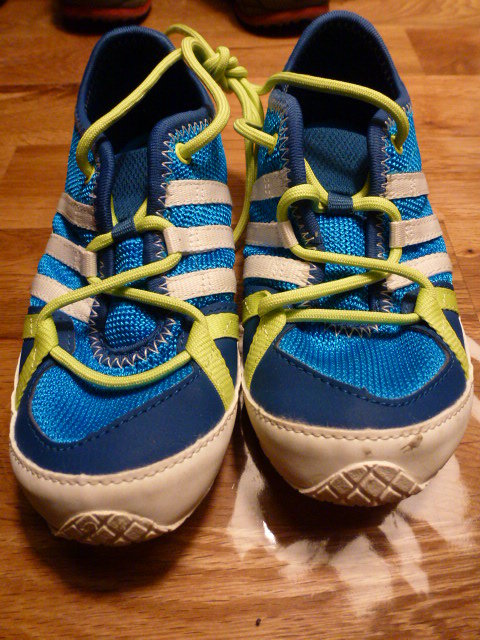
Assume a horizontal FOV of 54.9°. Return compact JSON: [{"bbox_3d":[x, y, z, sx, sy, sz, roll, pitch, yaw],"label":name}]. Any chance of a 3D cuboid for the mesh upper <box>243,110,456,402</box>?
[{"bbox_3d":[0.043,-0.036,0.187,0.077,0.046,0.142,1,56,2],"label":"mesh upper"}]

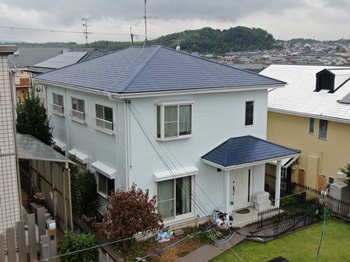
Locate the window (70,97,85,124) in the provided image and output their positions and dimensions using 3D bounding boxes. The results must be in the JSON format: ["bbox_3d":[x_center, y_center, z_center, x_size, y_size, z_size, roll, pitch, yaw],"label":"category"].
[{"bbox_3d":[-4.444,-0.974,19.342,0.128,0.969,1.658,-7,12,-32],"label":"window"}]

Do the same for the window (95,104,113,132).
[{"bbox_3d":[-2.842,-0.530,16.911,0.128,0.969,1.717,-7,12,-32],"label":"window"}]

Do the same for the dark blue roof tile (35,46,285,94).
[{"bbox_3d":[-1.447,-3.260,20.607,7.978,1.686,10.851,-7,12,-32],"label":"dark blue roof tile"}]

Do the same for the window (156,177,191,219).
[{"bbox_3d":[0.027,2.681,16.798,1.708,1.683,0.128,-7,12,-32],"label":"window"}]

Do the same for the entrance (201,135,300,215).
[{"bbox_3d":[3.212,1.989,17.782,4.114,3.281,1.640,-7,12,-32],"label":"entrance"}]

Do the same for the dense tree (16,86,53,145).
[{"bbox_3d":[-7.000,0.243,21.715,1.700,4.972,1.700,-7,12,-32],"label":"dense tree"}]

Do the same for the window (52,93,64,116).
[{"bbox_3d":[-5.977,-1.398,21.668,0.128,0.969,1.683,-7,12,-32],"label":"window"}]

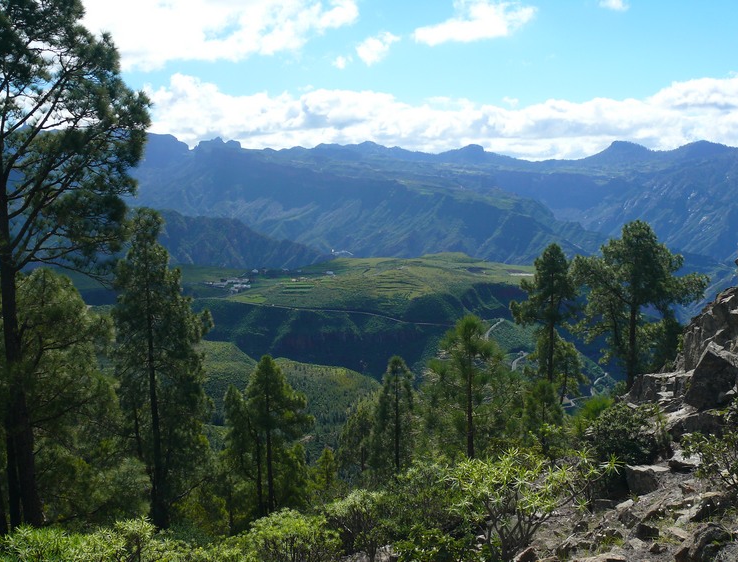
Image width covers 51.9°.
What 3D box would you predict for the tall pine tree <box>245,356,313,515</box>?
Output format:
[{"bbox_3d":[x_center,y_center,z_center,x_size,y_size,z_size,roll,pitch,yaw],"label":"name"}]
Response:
[{"bbox_3d":[-5.460,9.410,45.390,4.010,10.090,4.010,0,7,0],"label":"tall pine tree"}]

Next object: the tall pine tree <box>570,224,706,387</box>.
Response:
[{"bbox_3d":[14.600,1.370,40.440,7.090,9.170,6.380,0,7,0],"label":"tall pine tree"}]

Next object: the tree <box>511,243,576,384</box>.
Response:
[{"bbox_3d":[10.100,2.030,43.480,3.620,8.480,3.620,0,7,0],"label":"tree"}]

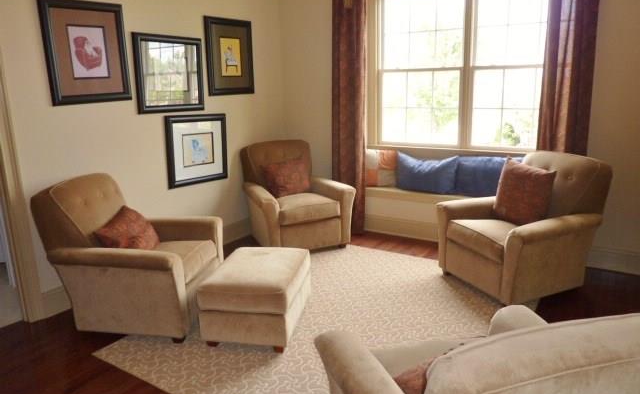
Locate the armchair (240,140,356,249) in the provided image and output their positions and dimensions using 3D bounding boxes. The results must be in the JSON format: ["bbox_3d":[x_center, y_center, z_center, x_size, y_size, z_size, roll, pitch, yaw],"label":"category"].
[{"bbox_3d":[-0.262,0.000,4.533,0.912,0.936,0.907,-7,14,-25],"label":"armchair"}]

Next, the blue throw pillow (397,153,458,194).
[{"bbox_3d":[1.111,-0.235,4.745,0.629,0.394,0.163,8,0,32],"label":"blue throw pillow"}]

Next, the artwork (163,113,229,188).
[{"bbox_3d":[-1.064,-0.422,4.122,0.030,0.601,0.701,8,15,32],"label":"artwork"}]

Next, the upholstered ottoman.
[{"bbox_3d":[-0.385,0.633,2.975,0.514,0.408,0.672,2,13,10],"label":"upholstered ottoman"}]

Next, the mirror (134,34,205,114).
[{"bbox_3d":[-1.201,-1.000,3.779,0.030,0.601,0.681,8,15,32],"label":"mirror"}]

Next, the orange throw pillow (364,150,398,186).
[{"bbox_3d":[0.653,-0.306,5.040,0.427,0.403,0.144,8,0,32],"label":"orange throw pillow"}]

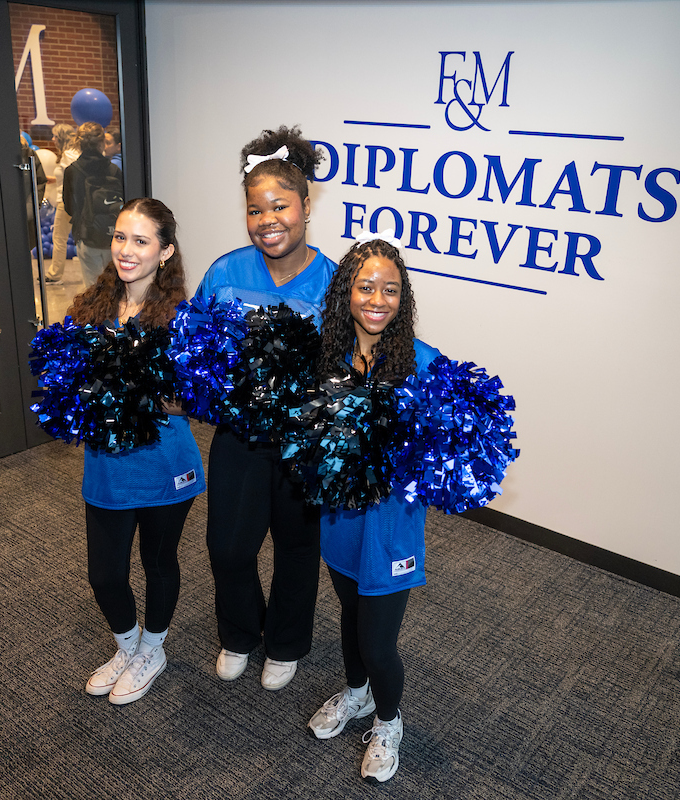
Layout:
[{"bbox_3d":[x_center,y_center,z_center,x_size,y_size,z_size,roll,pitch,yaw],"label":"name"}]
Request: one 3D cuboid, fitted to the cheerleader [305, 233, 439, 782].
[{"bbox_3d":[0.085,0.344,2.295,0.460,1.605,0.420,9,21,16],"label":"cheerleader"}]

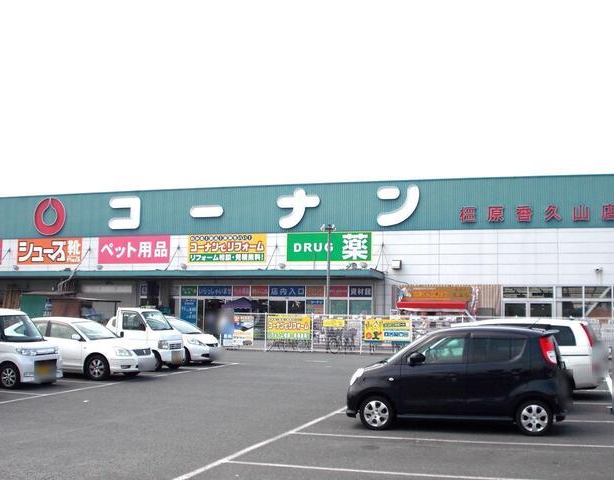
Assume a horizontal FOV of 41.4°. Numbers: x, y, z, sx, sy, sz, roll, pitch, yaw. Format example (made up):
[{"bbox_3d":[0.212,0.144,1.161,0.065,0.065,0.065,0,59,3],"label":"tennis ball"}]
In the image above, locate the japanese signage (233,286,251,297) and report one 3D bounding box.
[{"bbox_3d":[-4.050,3.201,50.803,1.158,0.630,0.040,-1,-5,17],"label":"japanese signage"}]

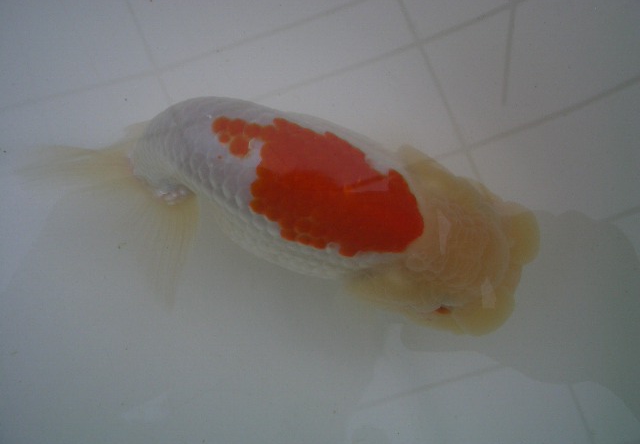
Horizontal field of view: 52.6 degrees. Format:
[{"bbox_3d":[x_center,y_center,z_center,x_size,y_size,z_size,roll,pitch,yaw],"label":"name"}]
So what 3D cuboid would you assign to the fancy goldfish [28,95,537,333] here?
[{"bbox_3d":[-0.014,0.002,0.228,0.167,0.057,0.067,17,70,6],"label":"fancy goldfish"}]

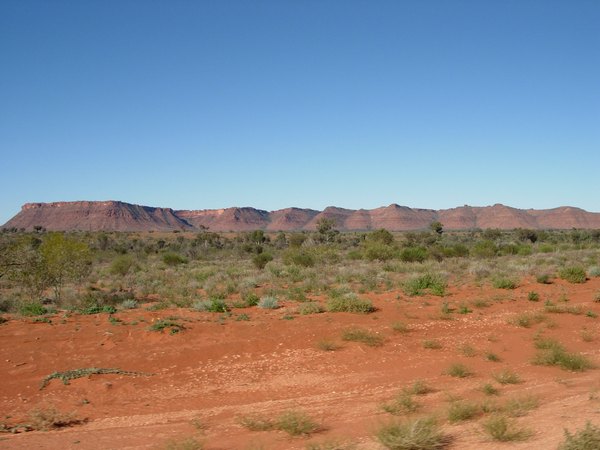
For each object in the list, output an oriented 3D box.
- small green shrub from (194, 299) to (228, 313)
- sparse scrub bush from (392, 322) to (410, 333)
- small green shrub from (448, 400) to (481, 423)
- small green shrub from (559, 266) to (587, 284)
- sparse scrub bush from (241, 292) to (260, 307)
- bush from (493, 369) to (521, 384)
[{"bbox_3d":[-2.111,1.898,15.544,0.842,0.311,0.716,0,-1,-8],"label":"small green shrub"},{"bbox_3d":[1.914,1.914,12.423,0.336,0.218,0.285,0,-1,9],"label":"sparse scrub bush"},{"bbox_3d":[1.638,1.868,6.601,0.331,0.195,0.281,0,-1,14],"label":"small green shrub"},{"bbox_3d":[8.774,1.616,21.213,0.902,0.560,0.721,0,0,0],"label":"small green shrub"},{"bbox_3d":[-1.281,1.963,17.393,0.475,0.338,0.428,0,0,-4],"label":"sparse scrub bush"},{"bbox_3d":[2.373,1.729,7.534,0.320,0.152,0.256,0,0,0],"label":"bush"}]

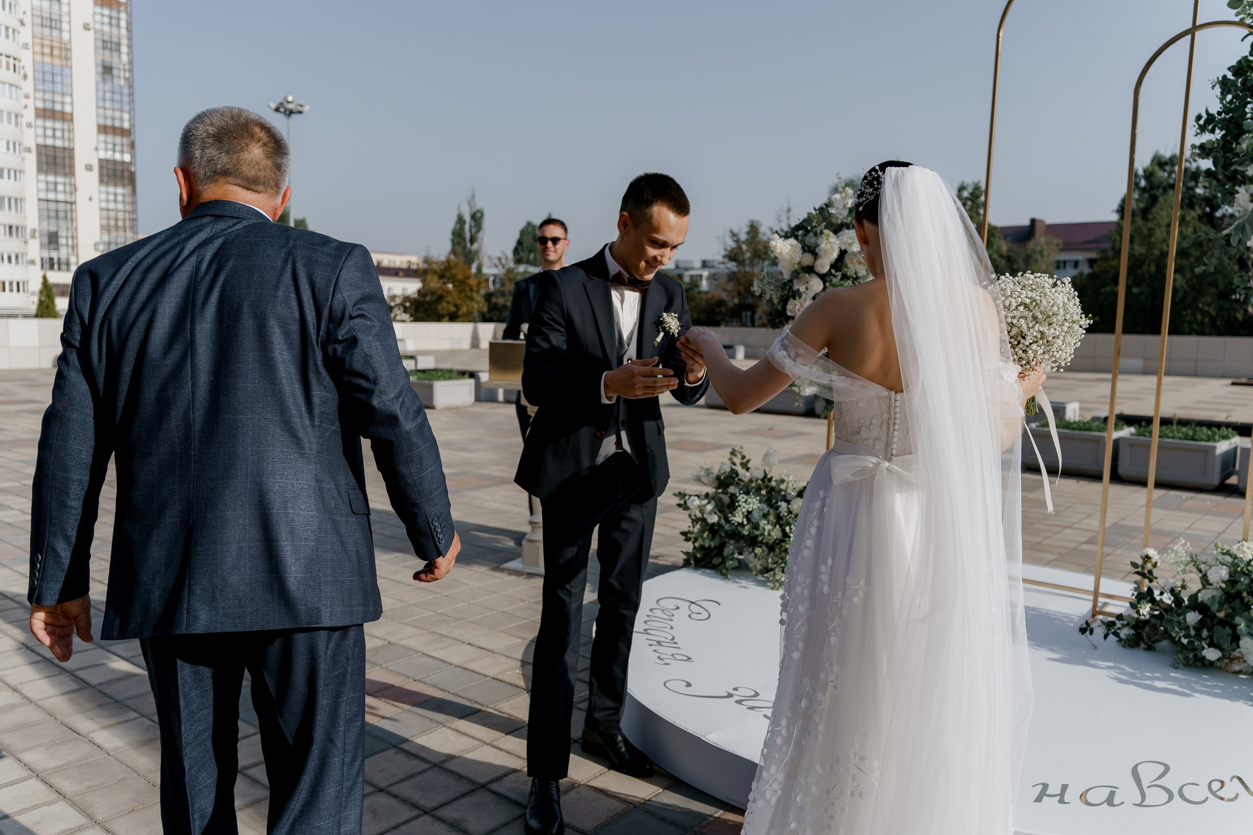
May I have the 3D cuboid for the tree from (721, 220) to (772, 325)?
[{"bbox_3d":[6.989,-7.526,55.000,3.600,7.270,3.600,1,6,0],"label":"tree"}]

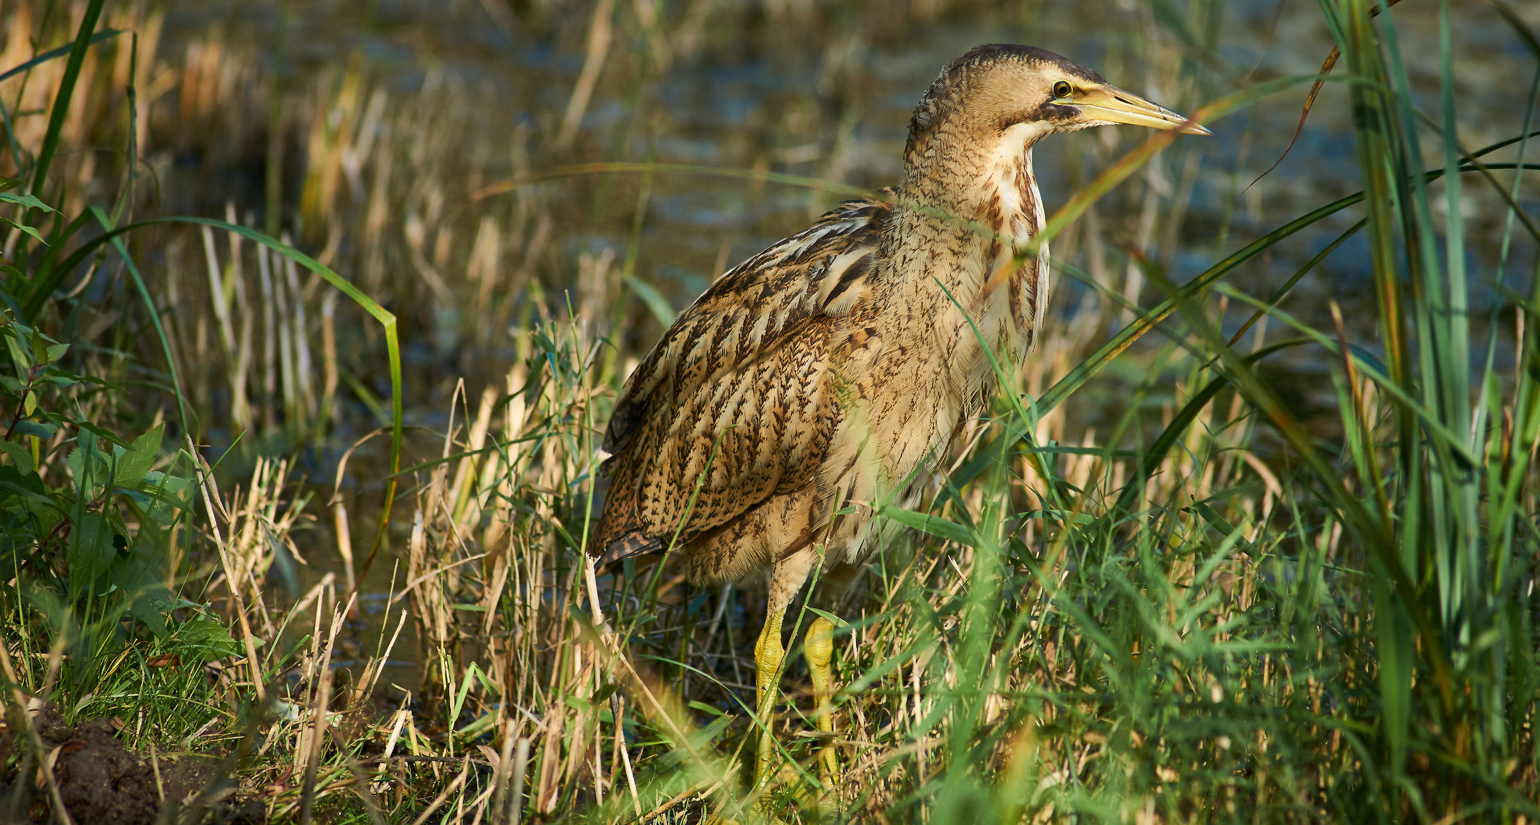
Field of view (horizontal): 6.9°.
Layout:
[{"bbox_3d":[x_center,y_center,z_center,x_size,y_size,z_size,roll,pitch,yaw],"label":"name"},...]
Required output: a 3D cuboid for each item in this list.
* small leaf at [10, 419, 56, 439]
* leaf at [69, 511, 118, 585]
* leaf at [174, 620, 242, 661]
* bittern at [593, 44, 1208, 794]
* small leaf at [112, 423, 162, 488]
[{"bbox_3d":[-0.482,0.011,8.400,0.030,0.013,0.022,0,7,0],"label":"small leaf"},{"bbox_3d":[-0.437,0.088,8.300,0.030,0.050,0.016,9,0,0],"label":"leaf"},{"bbox_3d":[-0.367,0.148,8.400,0.044,0.024,0.030,0,7,0],"label":"leaf"},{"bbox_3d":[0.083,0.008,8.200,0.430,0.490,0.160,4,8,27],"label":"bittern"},{"bbox_3d":[-0.412,0.028,8.350,0.026,0.052,0.015,34,0,0],"label":"small leaf"}]

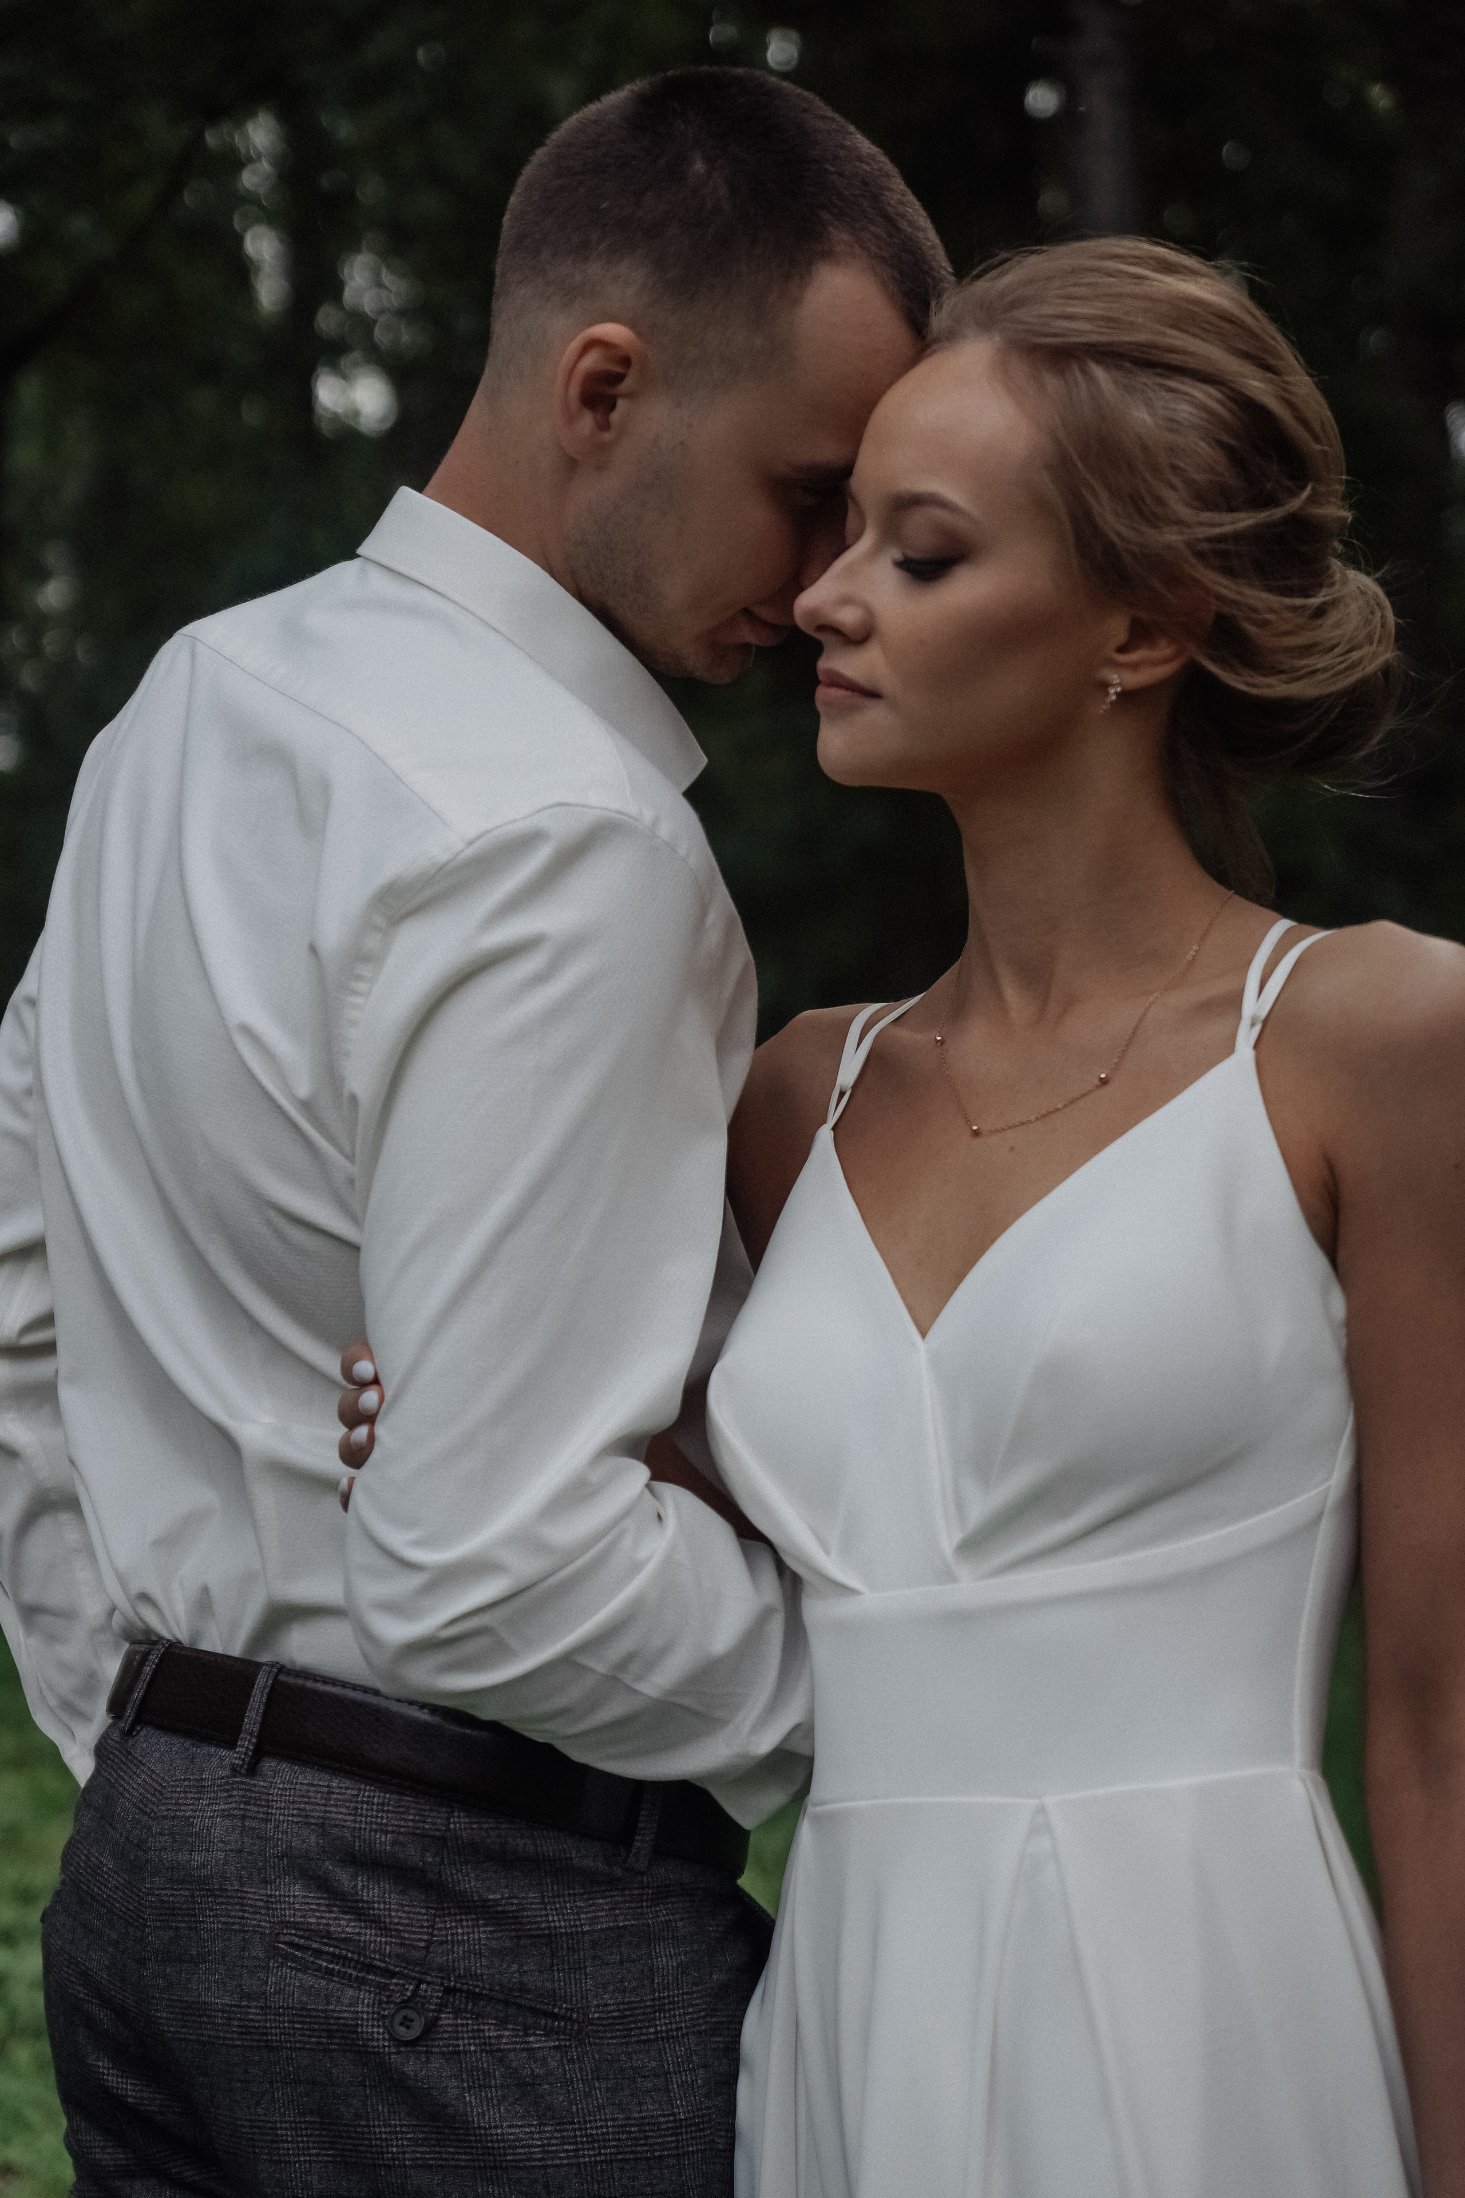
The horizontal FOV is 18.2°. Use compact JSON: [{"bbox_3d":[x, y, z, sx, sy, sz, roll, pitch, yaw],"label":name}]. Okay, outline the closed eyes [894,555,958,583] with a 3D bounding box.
[{"bbox_3d":[0.081,-0.223,1.925,0.012,0.013,0.031,2,1,-30],"label":"closed eyes"}]

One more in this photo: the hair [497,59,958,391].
[{"bbox_3d":[-0.007,-0.359,1.975,0.190,0.165,0.165,23,6,8],"label":"hair"}]

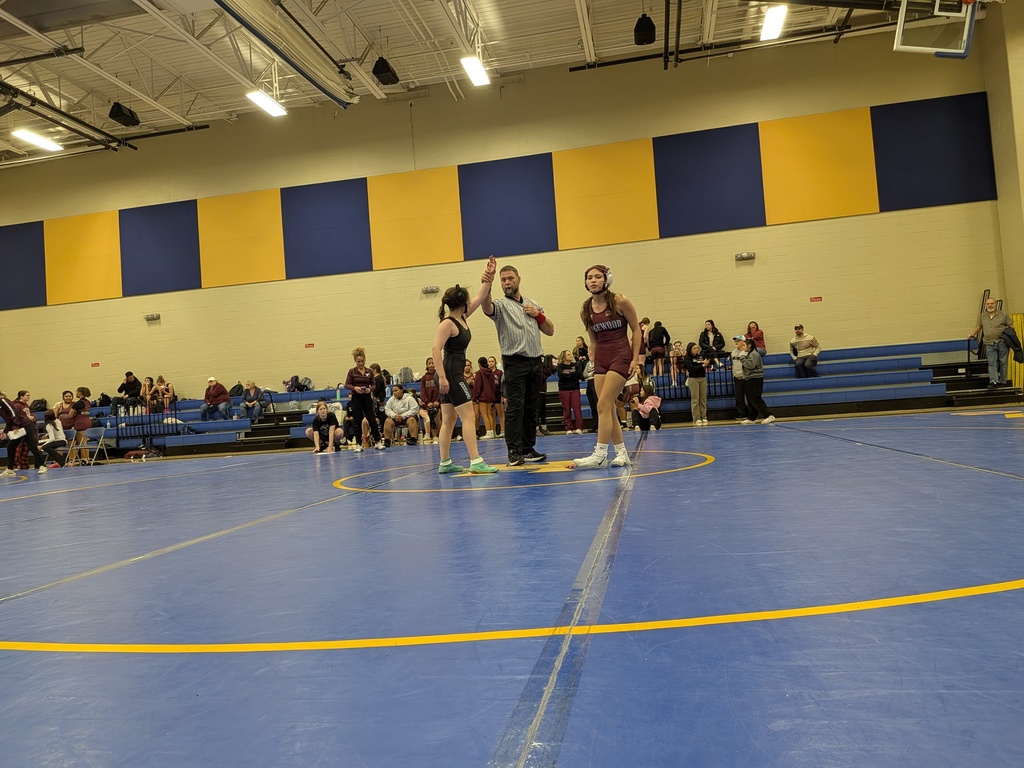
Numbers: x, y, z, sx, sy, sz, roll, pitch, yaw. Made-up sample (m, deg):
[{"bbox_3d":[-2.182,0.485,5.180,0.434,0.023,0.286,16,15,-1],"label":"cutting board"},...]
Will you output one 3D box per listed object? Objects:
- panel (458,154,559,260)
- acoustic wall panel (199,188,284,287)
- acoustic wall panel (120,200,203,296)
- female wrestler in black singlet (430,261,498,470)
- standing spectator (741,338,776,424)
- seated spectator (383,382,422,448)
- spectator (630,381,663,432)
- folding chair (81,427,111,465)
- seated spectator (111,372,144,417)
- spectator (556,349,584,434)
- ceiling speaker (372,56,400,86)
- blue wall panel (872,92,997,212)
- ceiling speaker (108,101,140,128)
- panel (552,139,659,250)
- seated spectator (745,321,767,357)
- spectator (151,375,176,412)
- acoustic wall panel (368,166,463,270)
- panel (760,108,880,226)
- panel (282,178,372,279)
[{"bbox_3d":[-0.103,-4.441,17.767,2.420,2.440,0.050,-4,-2,11],"label":"panel"},{"bbox_3d":[-7.276,-3.891,19.155,2.440,2.440,0.050,-4,-2,11],"label":"acoustic wall panel"},{"bbox_3d":[-9.669,-3.713,19.560,2.420,2.440,0.050,-4,-2,11],"label":"acoustic wall panel"},{"bbox_3d":[-0.364,-0.169,5.947,0.540,1.792,0.430,-5,-2,19],"label":"female wrestler in black singlet"},{"bbox_3d":[4.487,-0.046,12.950,0.550,1.517,0.450,-4,-2,9],"label":"standing spectator"},{"bbox_3d":[-2.103,0.578,13.626,0.660,1.170,0.780,-4,-2,-3],"label":"seated spectator"},{"bbox_3d":[2.391,0.399,12.630,0.520,0.830,0.620,-6,-3,37],"label":"spectator"},{"bbox_3d":[-8.644,1.301,14.578,0.460,0.760,0.500,-4,-2,11],"label":"folding chair"},{"bbox_3d":[-10.278,0.273,18.930,0.600,1.175,0.750,-5,-3,27],"label":"seated spectator"},{"bbox_3d":[1.123,0.160,13.750,0.480,1.601,0.320,-4,-2,2],"label":"spectator"},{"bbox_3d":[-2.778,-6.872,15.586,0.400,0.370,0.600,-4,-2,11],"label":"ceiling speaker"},{"bbox_3d":[9.461,-5.165,15.953,2.430,2.430,0.050,-4,-2,11],"label":"blue wall panel"},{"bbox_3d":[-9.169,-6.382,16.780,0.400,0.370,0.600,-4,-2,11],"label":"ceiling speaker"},{"bbox_3d":[2.291,-4.625,17.368,2.440,2.440,0.050,-4,-2,11],"label":"panel"},{"bbox_3d":[5.532,-0.877,16.132,0.470,1.071,0.640,-4,-2,11],"label":"seated spectator"},{"bbox_3d":[-9.232,0.283,18.889,0.430,1.028,0.620,-4,-2,11],"label":"spectator"},{"bbox_3d":[-2.488,-4.252,18.185,2.430,2.430,0.050,-4,-2,11],"label":"acoustic wall panel"},{"bbox_3d":[7.072,-4.988,16.422,2.420,2.440,0.050,-4,-2,11],"label":"panel"},{"bbox_3d":[-4.878,-4.069,18.631,2.430,2.430,0.050,-4,-2,11],"label":"panel"}]

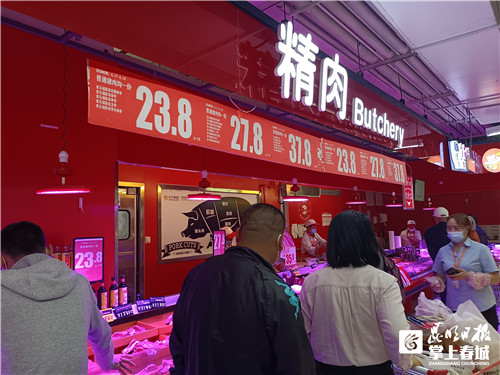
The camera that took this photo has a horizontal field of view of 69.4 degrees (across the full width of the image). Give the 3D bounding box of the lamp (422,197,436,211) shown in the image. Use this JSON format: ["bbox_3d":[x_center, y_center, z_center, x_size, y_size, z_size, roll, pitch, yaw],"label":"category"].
[{"bbox_3d":[3.788,0.343,7.600,0.290,0.270,0.290,-6,-7,41],"label":"lamp"}]

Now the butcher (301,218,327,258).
[{"bbox_3d":[0.965,1.284,5.400,0.420,1.580,0.520,-6,-7,41],"label":"butcher"}]

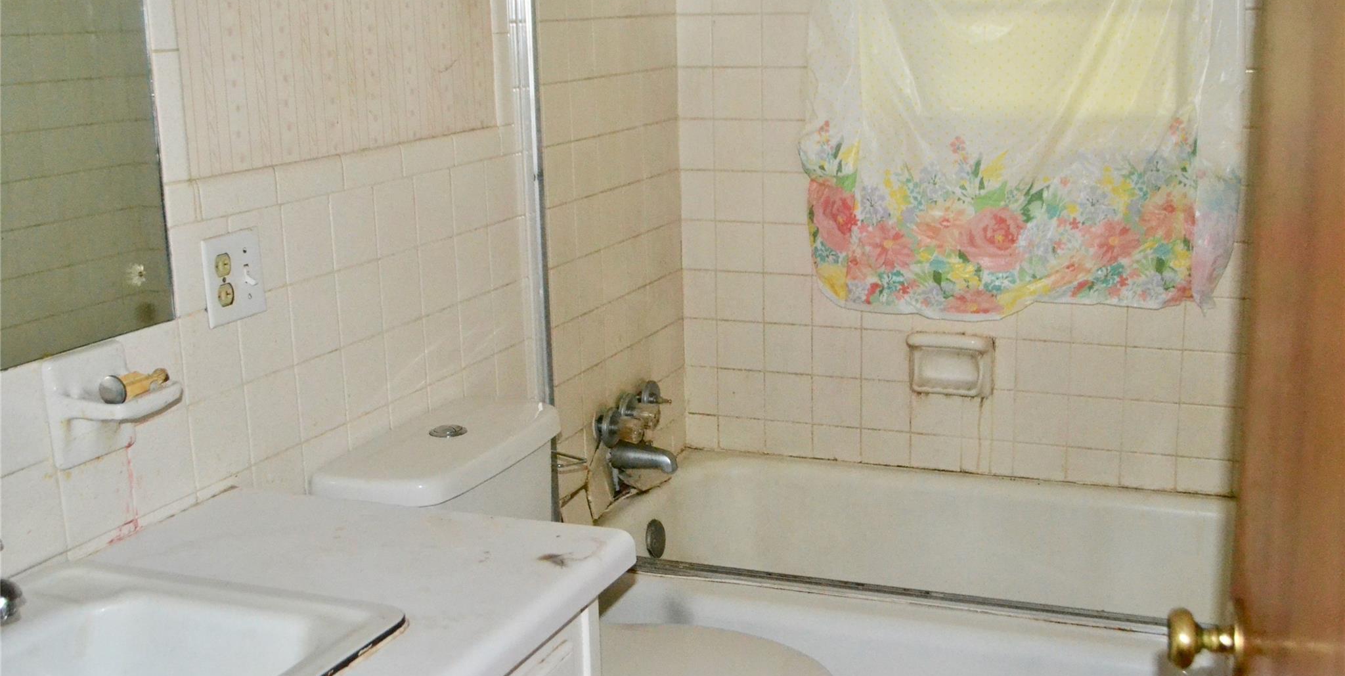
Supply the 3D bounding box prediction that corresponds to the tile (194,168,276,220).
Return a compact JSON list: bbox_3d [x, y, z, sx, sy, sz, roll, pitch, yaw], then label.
[{"bbox_3d":[-0.557,-0.186,1.867,0.008,0.050,0.151,4,14,22],"label":"tile"}]

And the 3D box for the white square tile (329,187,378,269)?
[{"bbox_3d":[-0.461,-0.159,2.104,0.009,0.109,0.108,4,14,22],"label":"white square tile"}]

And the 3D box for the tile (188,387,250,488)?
[{"bbox_3d":[-0.576,0.127,1.841,0.010,0.108,0.108,4,14,22],"label":"tile"}]

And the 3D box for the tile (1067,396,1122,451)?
[{"bbox_3d":[0.868,0.173,2.988,0.108,0.108,0.010,4,14,22],"label":"tile"}]

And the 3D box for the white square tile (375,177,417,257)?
[{"bbox_3d":[-0.417,-0.181,2.188,0.010,0.108,0.108,4,14,22],"label":"white square tile"}]

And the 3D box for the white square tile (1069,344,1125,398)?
[{"bbox_3d":[0.866,0.067,2.964,0.108,0.108,0.010,4,14,22],"label":"white square tile"}]

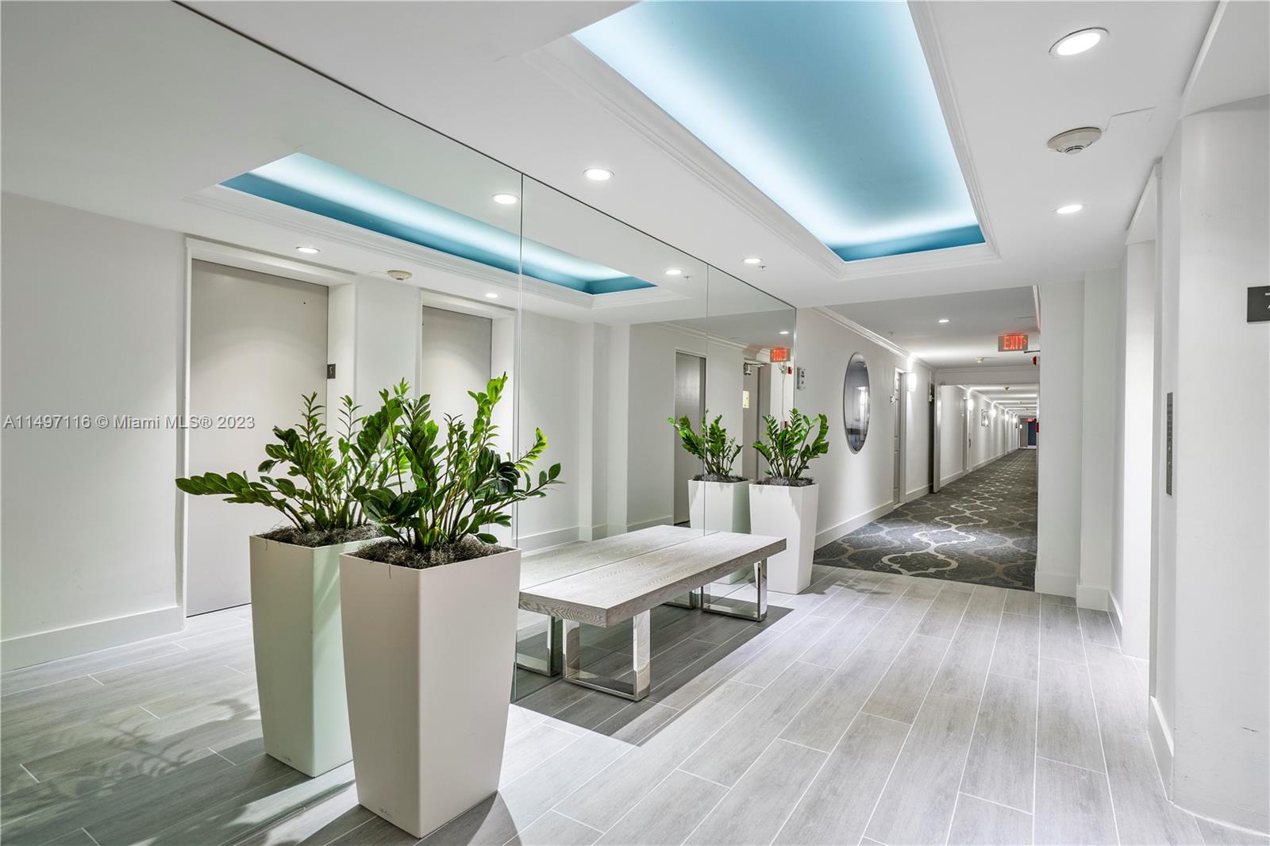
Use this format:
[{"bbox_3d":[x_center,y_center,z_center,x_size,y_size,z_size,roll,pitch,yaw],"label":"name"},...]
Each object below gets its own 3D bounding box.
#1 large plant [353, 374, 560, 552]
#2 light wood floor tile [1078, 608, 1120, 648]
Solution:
[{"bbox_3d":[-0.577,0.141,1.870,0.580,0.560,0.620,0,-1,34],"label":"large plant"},{"bbox_3d":[2.870,1.270,3.726,0.162,0.010,0.843,1,0,34],"label":"light wood floor tile"}]

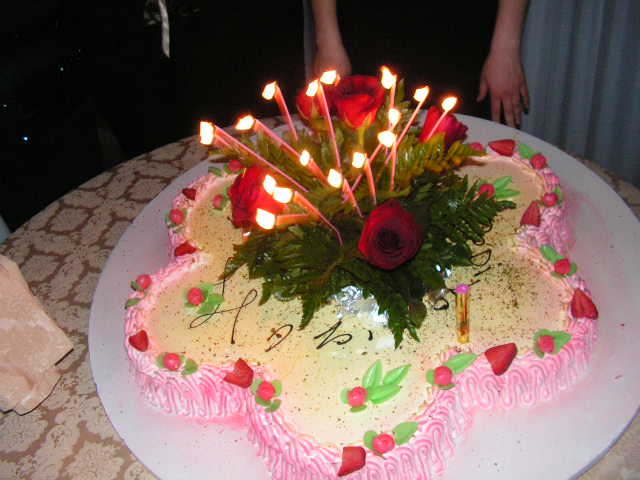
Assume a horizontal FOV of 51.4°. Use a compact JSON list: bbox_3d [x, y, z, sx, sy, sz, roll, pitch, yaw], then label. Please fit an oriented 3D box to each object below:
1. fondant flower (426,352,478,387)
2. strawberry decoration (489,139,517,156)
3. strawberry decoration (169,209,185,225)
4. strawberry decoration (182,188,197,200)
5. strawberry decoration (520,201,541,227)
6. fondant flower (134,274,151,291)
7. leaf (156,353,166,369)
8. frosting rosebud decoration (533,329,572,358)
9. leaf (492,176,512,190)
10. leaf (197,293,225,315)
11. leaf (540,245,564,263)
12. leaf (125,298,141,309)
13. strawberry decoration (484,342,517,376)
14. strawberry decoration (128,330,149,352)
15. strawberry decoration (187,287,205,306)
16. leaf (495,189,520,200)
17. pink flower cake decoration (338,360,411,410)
[{"bbox_3d":[0.155,0.146,0.768,0.066,0.020,0.030,-30,46,-20],"label":"fondant flower"},{"bbox_3d":[0.272,-0.138,0.992,0.038,0.014,0.025,7,46,18],"label":"strawberry decoration"},{"bbox_3d":[-0.209,-0.034,0.970,0.020,0.017,0.020,-12,43,-2],"label":"strawberry decoration"},{"bbox_3d":[-0.193,-0.067,0.984,0.019,0.014,0.024,-24,45,-14],"label":"strawberry decoration"},{"bbox_3d":[0.279,-0.034,0.880,0.024,0.014,0.038,9,46,20],"label":"strawberry decoration"},{"bbox_3d":[-0.247,0.060,0.935,0.022,0.022,0.022,-11,43,0],"label":"fondant flower"},{"bbox_3d":[-0.198,0.152,0.841,0.017,0.007,0.019,-6,43,5],"label":"leaf"},{"bbox_3d":[0.248,0.110,0.710,0.038,0.018,0.031,-18,44,-8],"label":"frosting rosebud decoration"},{"bbox_3d":[0.258,-0.080,0.938,0.033,0.006,0.013,-36,49,-26],"label":"leaf"},{"bbox_3d":[-0.138,0.080,0.843,0.032,0.006,0.022,-27,45,-18],"label":"leaf"},{"bbox_3d":[0.289,0.017,0.829,0.016,0.007,0.028,-32,47,-22],"label":"leaf"},{"bbox_3d":[-0.236,0.080,0.838,0.019,0.008,0.012,-27,46,-17],"label":"leaf"},{"bbox_3d":[0.191,0.126,0.704,0.034,0.018,0.036,15,58,10],"label":"strawberry decoration"},{"bbox_3d":[-0.220,0.123,0.807,0.022,0.013,0.025,-21,44,-12],"label":"strawberry decoration"},{"bbox_3d":[-0.168,0.077,0.900,0.023,0.023,0.023,-11,43,0],"label":"strawberry decoration"},{"bbox_3d":[0.278,-0.070,0.985,0.036,0.006,0.016,-7,43,4],"label":"leaf"},{"bbox_3d":[0.066,0.160,0.770,0.083,0.020,0.048,-22,44,-12],"label":"pink flower cake decoration"}]

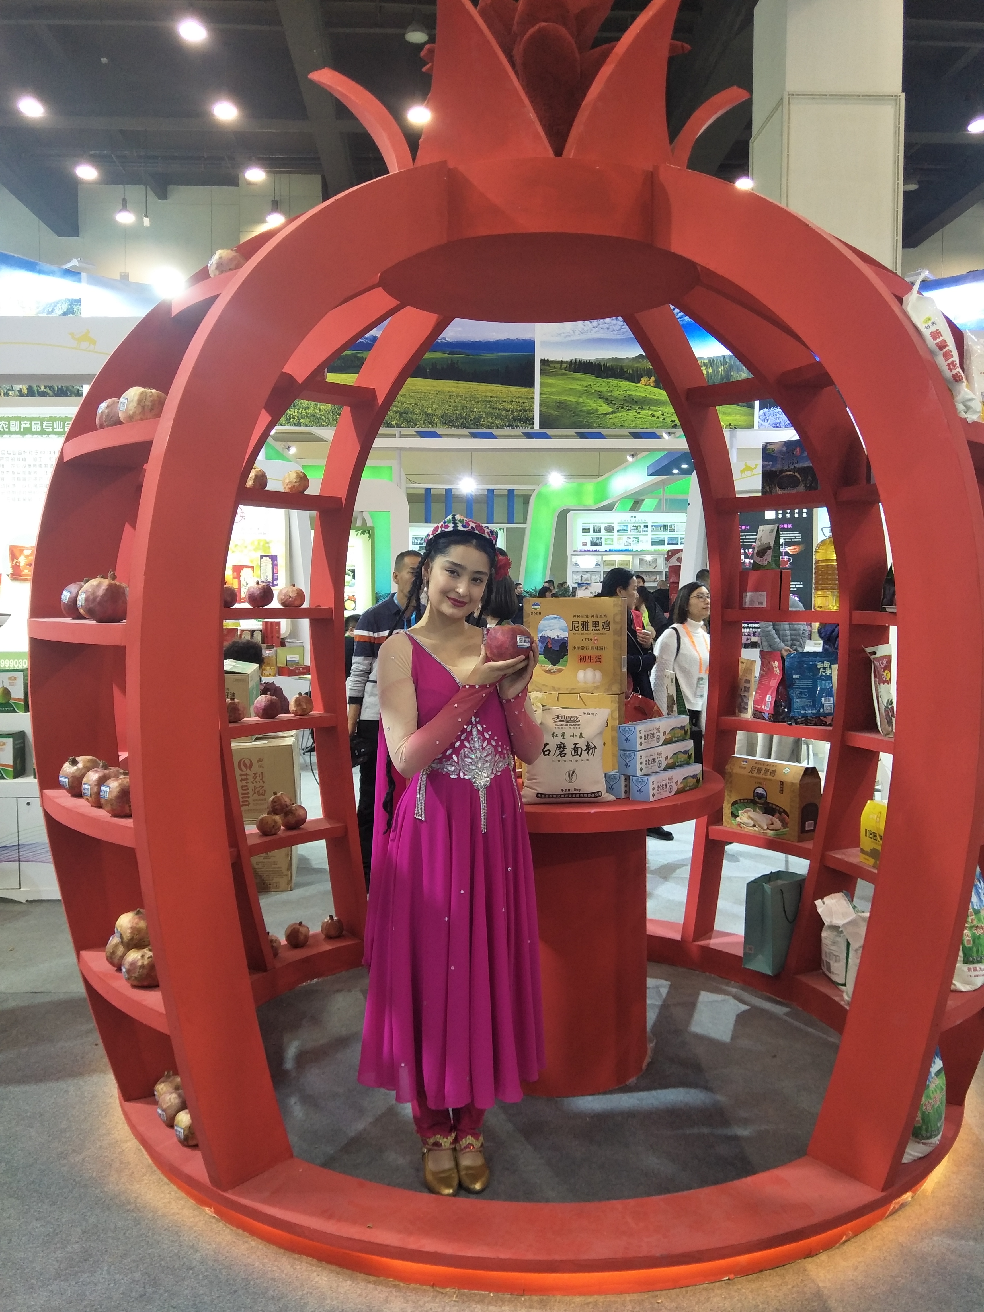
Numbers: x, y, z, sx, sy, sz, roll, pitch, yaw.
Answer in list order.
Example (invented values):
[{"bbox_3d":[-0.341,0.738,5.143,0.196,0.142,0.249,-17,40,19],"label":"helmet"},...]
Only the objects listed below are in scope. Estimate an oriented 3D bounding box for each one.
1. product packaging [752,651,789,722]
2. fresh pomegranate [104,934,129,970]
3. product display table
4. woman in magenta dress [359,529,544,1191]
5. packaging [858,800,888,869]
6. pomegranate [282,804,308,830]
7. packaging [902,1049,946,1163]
[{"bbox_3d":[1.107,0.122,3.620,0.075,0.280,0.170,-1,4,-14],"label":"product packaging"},{"bbox_3d":[-0.913,0.723,2.245,0.092,0.092,0.092,0,4,0],"label":"fresh pomegranate"},{"bbox_3d":[0.185,0.837,2.990,1.090,0.910,1.090,0,4,0],"label":"product display table"},{"bbox_3d":[-0.102,0.489,2.296,0.470,1.670,0.470,0,4,-10],"label":"woman in magenta dress"},{"bbox_3d":[1.341,0.612,3.054,0.085,0.210,0.190,-1,4,-18],"label":"packaging"},{"bbox_3d":[-0.783,0.641,3.610,0.104,0.100,0.104,0,4,0],"label":"pomegranate"},{"bbox_3d":[1.026,1.063,2.272,0.200,0.320,0.120,-2,4,-33],"label":"packaging"}]

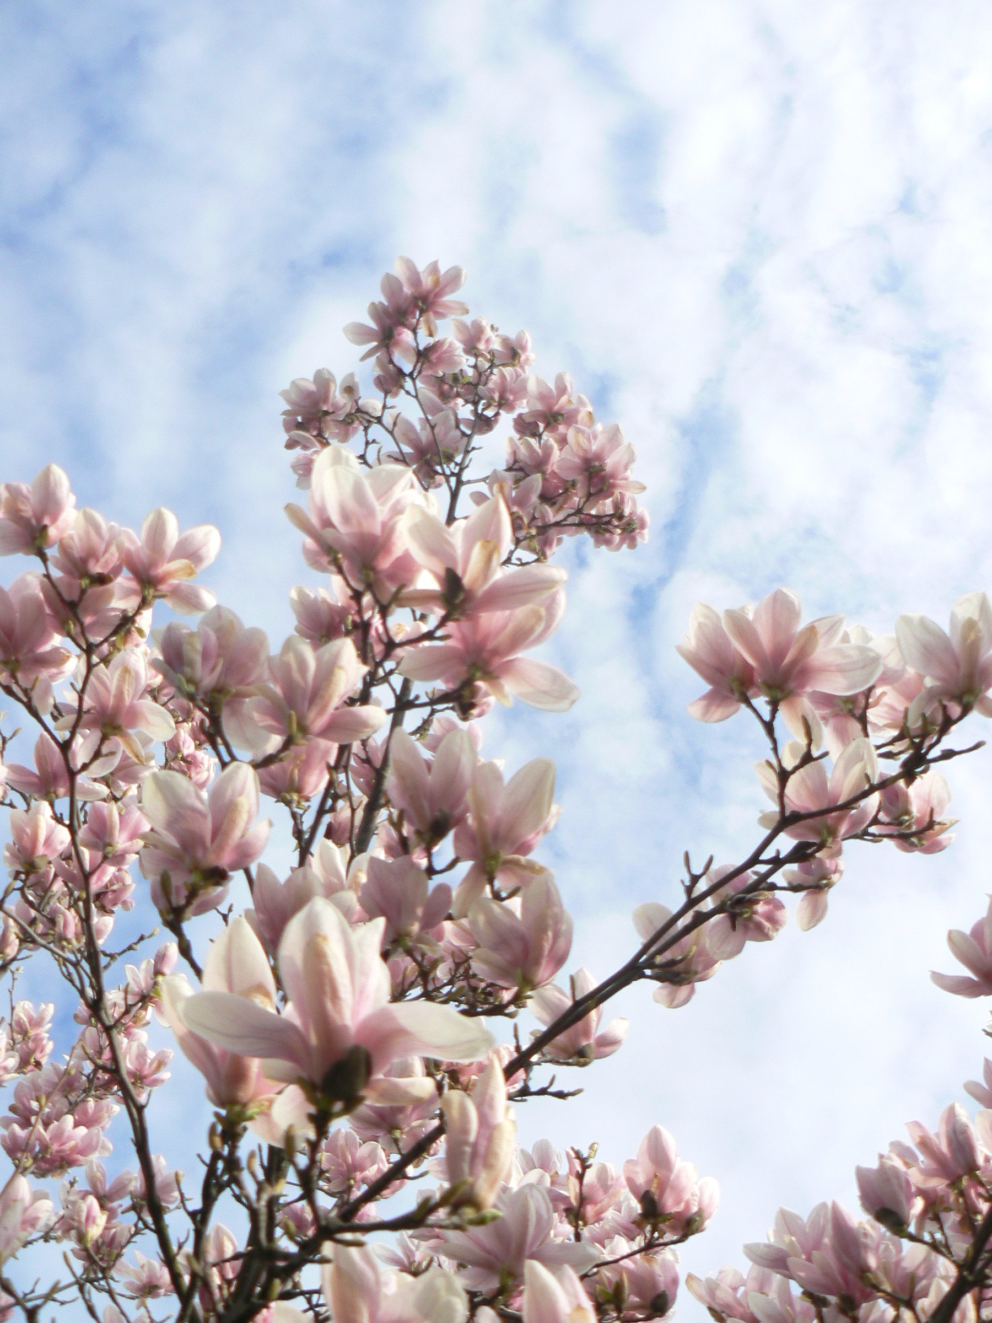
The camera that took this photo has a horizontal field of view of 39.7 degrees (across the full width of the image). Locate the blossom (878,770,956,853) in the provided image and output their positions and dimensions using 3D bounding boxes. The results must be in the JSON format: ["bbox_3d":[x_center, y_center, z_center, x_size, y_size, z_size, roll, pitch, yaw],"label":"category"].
[{"bbox_3d":[0.416,0.148,1.360,0.080,0.075,0.080,0,-32,0],"label":"blossom"}]

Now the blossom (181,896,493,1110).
[{"bbox_3d":[-0.080,0.171,0.690,0.155,0.097,0.135,0,-32,0],"label":"blossom"}]

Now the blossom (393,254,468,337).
[{"bbox_3d":[-0.110,-0.580,2.212,0.130,0.100,0.130,20,-32,-8],"label":"blossom"}]

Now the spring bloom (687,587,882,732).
[{"bbox_3d":[0.262,0.002,1.200,0.149,0.092,0.130,0,-32,0],"label":"spring bloom"}]

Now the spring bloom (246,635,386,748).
[{"bbox_3d":[-0.154,0.025,1.170,0.120,0.085,0.108,0,-32,0],"label":"spring bloom"}]

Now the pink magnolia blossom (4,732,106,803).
[{"bbox_3d":[-0.561,0.135,1.750,0.128,0.083,0.121,8,-35,-17],"label":"pink magnolia blossom"}]

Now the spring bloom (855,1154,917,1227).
[{"bbox_3d":[0.497,0.672,1.737,0.075,0.085,0.075,-15,-49,10],"label":"spring bloom"}]

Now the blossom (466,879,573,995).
[{"bbox_3d":[0.022,0.257,1.278,0.095,0.100,0.095,0,-31,1],"label":"blossom"}]

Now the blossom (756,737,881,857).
[{"bbox_3d":[0.292,0.122,1.250,0.113,0.085,0.105,0,-32,0],"label":"blossom"}]

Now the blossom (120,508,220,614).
[{"bbox_3d":[-0.404,-0.124,1.700,0.124,0.135,0.118,22,-33,-14],"label":"blossom"}]

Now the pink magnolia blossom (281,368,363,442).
[{"bbox_3d":[-0.271,-0.388,2.135,0.130,0.093,0.130,0,-25,-7],"label":"pink magnolia blossom"}]

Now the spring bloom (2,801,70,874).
[{"bbox_3d":[-0.647,0.254,1.942,0.095,0.090,0.095,0,-32,-18],"label":"spring bloom"}]

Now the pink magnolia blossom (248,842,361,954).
[{"bbox_3d":[-0.195,0.241,1.400,0.114,0.116,0.108,5,-33,-7],"label":"pink magnolia blossom"}]

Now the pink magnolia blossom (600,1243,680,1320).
[{"bbox_3d":[0.176,0.765,1.700,0.098,0.093,0.093,-3,-33,5],"label":"pink magnolia blossom"}]

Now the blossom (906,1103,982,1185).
[{"bbox_3d":[0.586,0.631,1.800,0.101,0.106,0.096,-20,-33,10],"label":"blossom"}]

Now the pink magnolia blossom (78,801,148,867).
[{"bbox_3d":[-0.640,0.288,2.300,0.117,0.085,0.110,0,-32,0],"label":"pink magnolia blossom"}]

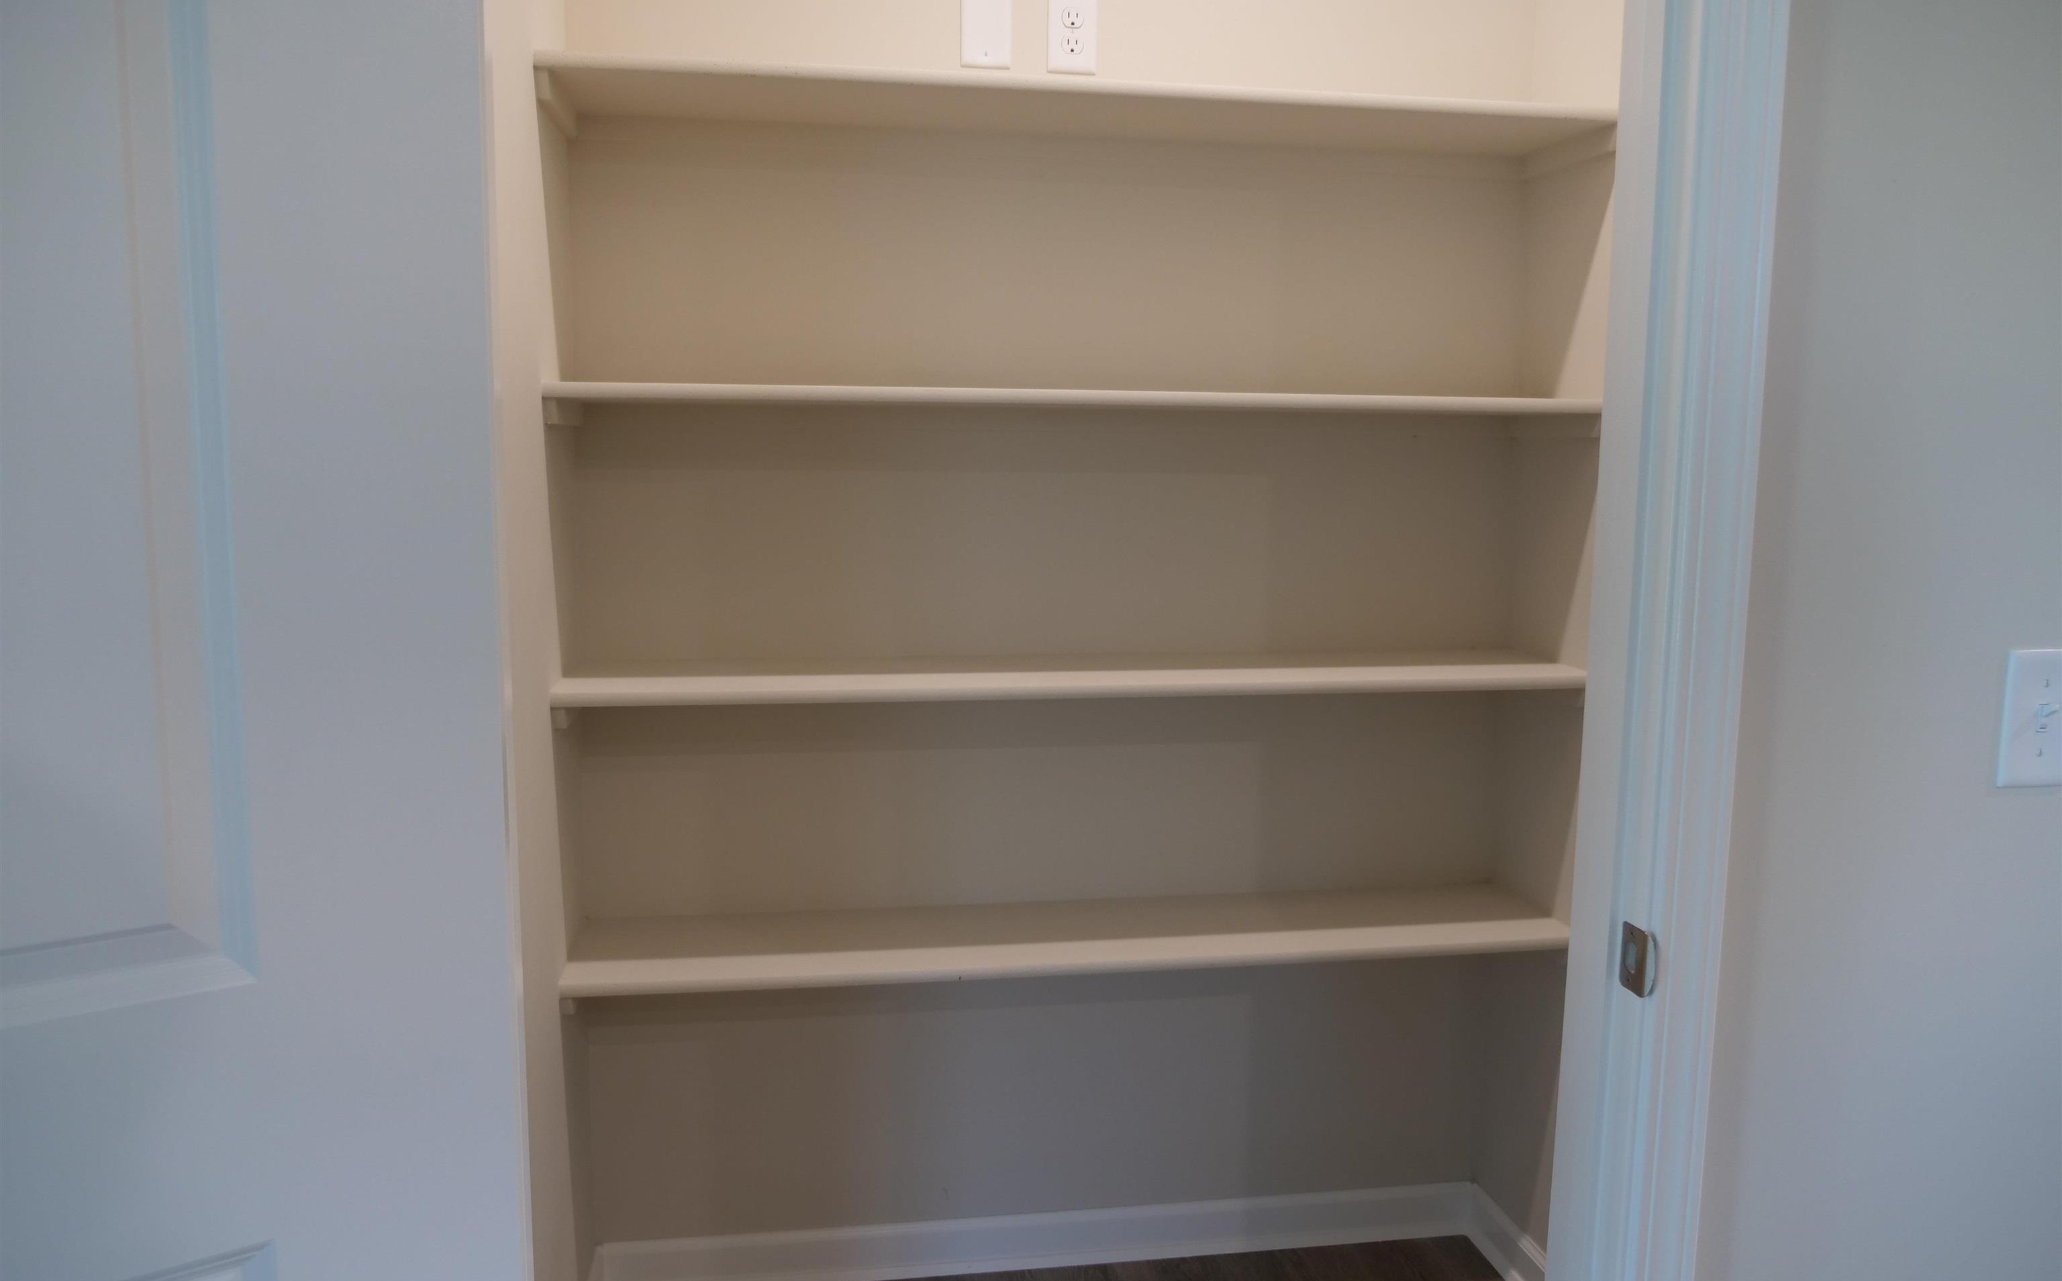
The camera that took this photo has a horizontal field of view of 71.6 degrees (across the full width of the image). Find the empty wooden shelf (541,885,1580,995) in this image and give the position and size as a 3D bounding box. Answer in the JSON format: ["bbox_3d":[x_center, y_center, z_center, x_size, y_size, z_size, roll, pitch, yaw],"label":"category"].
[{"bbox_3d":[0.073,0.451,2.179,1.475,0.020,0.273,-1,7,-9],"label":"empty wooden shelf"}]

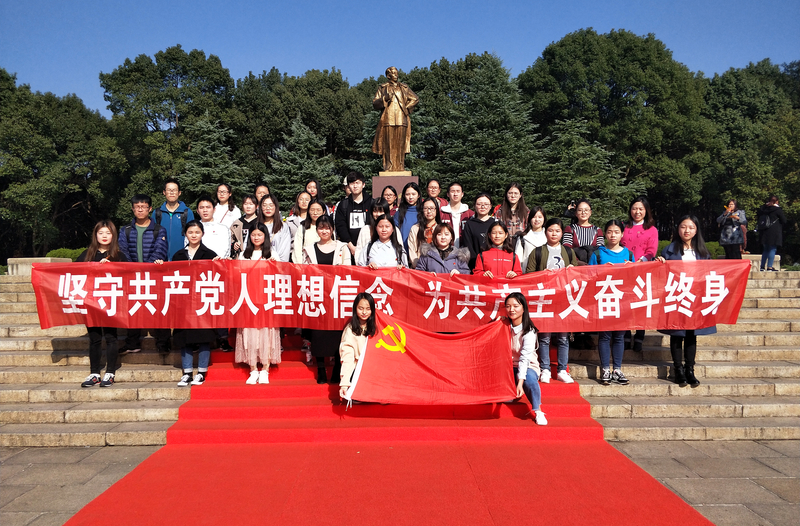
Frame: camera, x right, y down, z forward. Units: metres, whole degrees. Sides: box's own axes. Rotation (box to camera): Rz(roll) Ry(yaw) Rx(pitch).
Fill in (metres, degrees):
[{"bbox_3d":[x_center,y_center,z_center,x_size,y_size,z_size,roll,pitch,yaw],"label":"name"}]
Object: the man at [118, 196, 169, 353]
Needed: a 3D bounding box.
[{"bbox_3d":[-2.843,0.119,6.430,0.560,1.740,0.350,0,-1,-9],"label":"man"}]

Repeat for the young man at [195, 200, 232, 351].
[{"bbox_3d":[-2.096,0.125,6.391,0.480,1.722,0.320,0,0,-1],"label":"young man"}]

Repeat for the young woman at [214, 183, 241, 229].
[{"bbox_3d":[-2.192,-0.158,7.259,0.430,1.656,0.300,0,0,-1],"label":"young woman"}]

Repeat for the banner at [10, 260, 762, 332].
[{"bbox_3d":[-0.068,0.317,5.560,6.823,0.693,0.220,0,0,-1],"label":"banner"}]

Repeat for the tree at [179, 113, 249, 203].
[{"bbox_3d":[-8.156,-2.977,25.000,3.500,6.950,3.400,0,-1,-1],"label":"tree"}]

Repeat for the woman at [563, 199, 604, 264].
[{"bbox_3d":[1.974,0.124,6.202,0.450,1.612,0.340,0,0,7],"label":"woman"}]

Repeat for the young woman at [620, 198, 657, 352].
[{"bbox_3d":[2.649,0.112,6.390,0.460,1.700,0.320,0,-1,7],"label":"young woman"}]

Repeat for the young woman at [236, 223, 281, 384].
[{"bbox_3d":[-1.412,0.413,5.746,0.450,1.610,0.340,0,0,-1],"label":"young woman"}]

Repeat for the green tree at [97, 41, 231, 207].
[{"bbox_3d":[-10.830,-4.903,26.852,6.600,10.419,6.600,0,0,-1],"label":"green tree"}]

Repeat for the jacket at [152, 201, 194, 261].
[{"bbox_3d":[-2.647,-0.369,6.755,0.520,0.700,0.320,0,0,-9],"label":"jacket"}]

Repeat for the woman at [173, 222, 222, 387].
[{"bbox_3d":[-1.933,0.380,5.499,0.460,1.589,0.380,0,0,-8],"label":"woman"}]

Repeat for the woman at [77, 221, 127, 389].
[{"bbox_3d":[-2.984,0.406,5.777,0.460,1.641,0.340,0,0,-1],"label":"woman"}]

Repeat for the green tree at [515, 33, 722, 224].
[{"bbox_3d":[10.588,-5.436,28.000,9.700,11.800,9.000,0,-1,-1],"label":"green tree"}]

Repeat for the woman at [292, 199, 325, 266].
[{"bbox_3d":[-0.983,0.145,6.420,0.470,1.670,0.320,0,-1,-4],"label":"woman"}]

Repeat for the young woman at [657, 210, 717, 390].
[{"bbox_3d":[2.844,0.362,5.736,0.490,1.667,0.340,0,0,-1],"label":"young woman"}]

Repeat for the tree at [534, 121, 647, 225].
[{"bbox_3d":[7.496,-2.597,22.500,4.600,5.950,4.400,0,-1,-1],"label":"tree"}]

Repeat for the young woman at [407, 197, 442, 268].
[{"bbox_3d":[0.323,0.095,6.549,0.460,1.663,0.330,0,0,-1],"label":"young woman"}]

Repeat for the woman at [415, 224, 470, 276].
[{"bbox_3d":[0.410,0.393,5.515,0.520,1.540,0.380,0,0,1],"label":"woman"}]

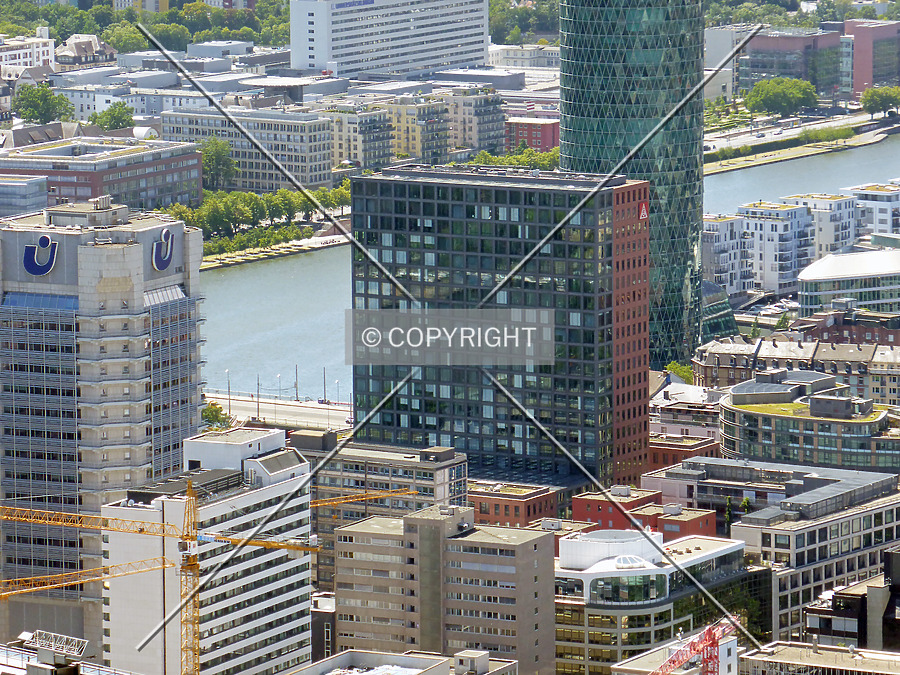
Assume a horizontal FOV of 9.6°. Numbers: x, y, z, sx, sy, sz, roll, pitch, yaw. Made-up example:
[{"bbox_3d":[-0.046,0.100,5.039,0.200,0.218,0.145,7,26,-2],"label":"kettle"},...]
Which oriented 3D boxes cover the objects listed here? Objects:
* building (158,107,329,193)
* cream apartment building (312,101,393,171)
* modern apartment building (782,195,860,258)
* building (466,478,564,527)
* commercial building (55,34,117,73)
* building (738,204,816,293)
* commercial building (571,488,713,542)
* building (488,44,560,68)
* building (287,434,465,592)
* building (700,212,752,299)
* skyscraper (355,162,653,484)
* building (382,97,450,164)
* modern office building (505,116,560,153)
[{"bbox_3d":[-67.090,-62.196,1767.128,61.400,26.300,13.300,6,10,36],"label":"building"},{"bbox_3d":[-35.300,-69.620,1933.820,21.000,28.450,20.500,5,9,34],"label":"cream apartment building"},{"bbox_3d":[116.120,-30.860,1662.700,18.500,26.320,19.000,5,9,37],"label":"modern apartment building"},{"bbox_3d":[12.040,41.210,1141.200,17.000,18.200,13.500,4,9,32],"label":"building"},{"bbox_3d":[-161.650,-121.920,2360.860,14.000,22.000,29.000,4,9,31],"label":"commercial building"},{"bbox_3d":[99.910,-27.430,1636.530,16.500,26.680,20.000,5,9,37],"label":"building"},{"bbox_3d":[39.209,40.680,1070.891,33.000,18.000,26.800,4,9,31],"label":"commercial building"},{"bbox_3d":[29.590,-124.460,2403.310,34.000,14.710,22.000,4,9,28],"label":"building"},{"bbox_3d":[-15.121,37.069,1045.925,36.500,33.000,12.200,5,10,32],"label":"building"},{"bbox_3d":[78.830,-23.330,1602.470,16.500,25.850,20.000,5,9,37],"label":"building"},{"bbox_3d":[10.396,3.816,1122.878,59.200,76.700,21.000,4,9,30],"label":"skyscraper"},{"bbox_3d":[-15.070,-73.870,1963.840,21.000,28.640,20.500,5,9,34],"label":"building"},{"bbox_3d":[33.370,-75.920,2042.670,20.000,13.190,20.000,5,9,35],"label":"modern office building"}]

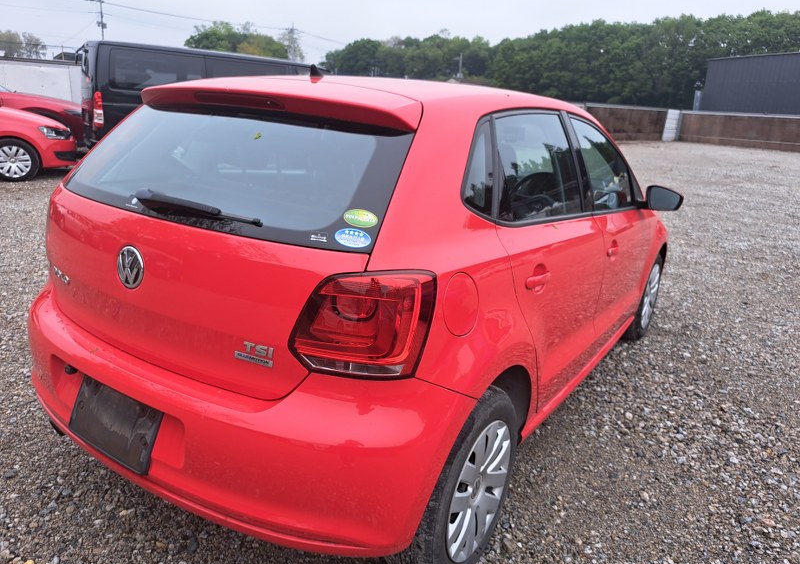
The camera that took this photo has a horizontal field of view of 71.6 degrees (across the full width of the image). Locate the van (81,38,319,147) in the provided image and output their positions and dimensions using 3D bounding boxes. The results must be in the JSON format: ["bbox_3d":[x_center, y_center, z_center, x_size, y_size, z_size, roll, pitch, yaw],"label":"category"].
[{"bbox_3d":[-2.962,-2.969,9.983,4.695,1.980,1.695,-9,21,-36],"label":"van"}]

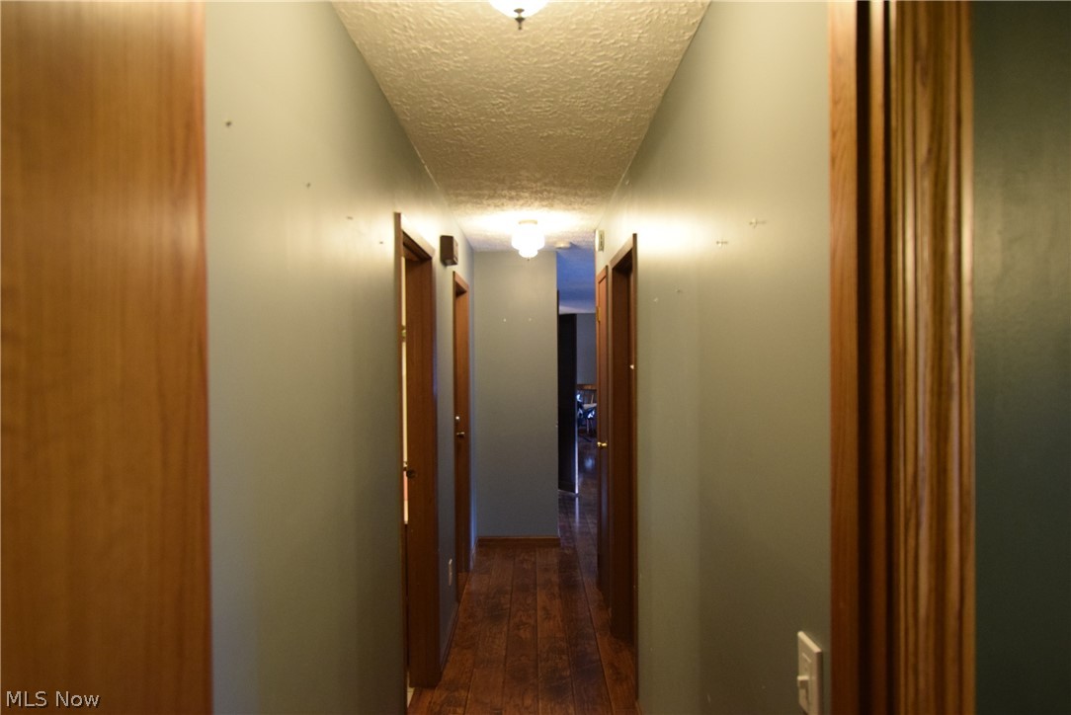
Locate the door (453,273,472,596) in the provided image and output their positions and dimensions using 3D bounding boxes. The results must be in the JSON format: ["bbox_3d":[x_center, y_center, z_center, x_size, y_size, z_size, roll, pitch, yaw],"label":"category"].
[{"bbox_3d":[-0.532,0.510,4.220,0.100,2.080,0.740,-1,0,0],"label":"door"}]

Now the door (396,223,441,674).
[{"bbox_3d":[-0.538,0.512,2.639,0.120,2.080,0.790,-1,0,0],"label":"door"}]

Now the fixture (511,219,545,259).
[{"bbox_3d":[-0.047,-0.772,4.129,0.220,0.250,0.220,-1,0,0],"label":"fixture"}]

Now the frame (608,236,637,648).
[{"bbox_3d":[0.505,0.498,3.182,0.130,2.080,0.870,-1,0,0],"label":"frame"}]

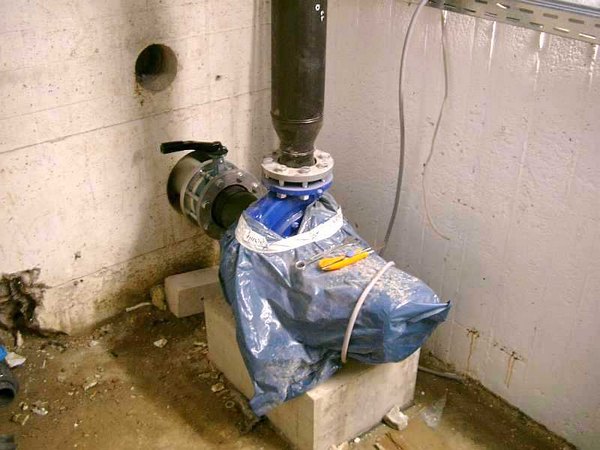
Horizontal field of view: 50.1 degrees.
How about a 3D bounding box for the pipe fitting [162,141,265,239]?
[{"bbox_3d":[-0.333,-0.150,2.461,0.325,0.380,0.295,-20,34,-30],"label":"pipe fitting"}]

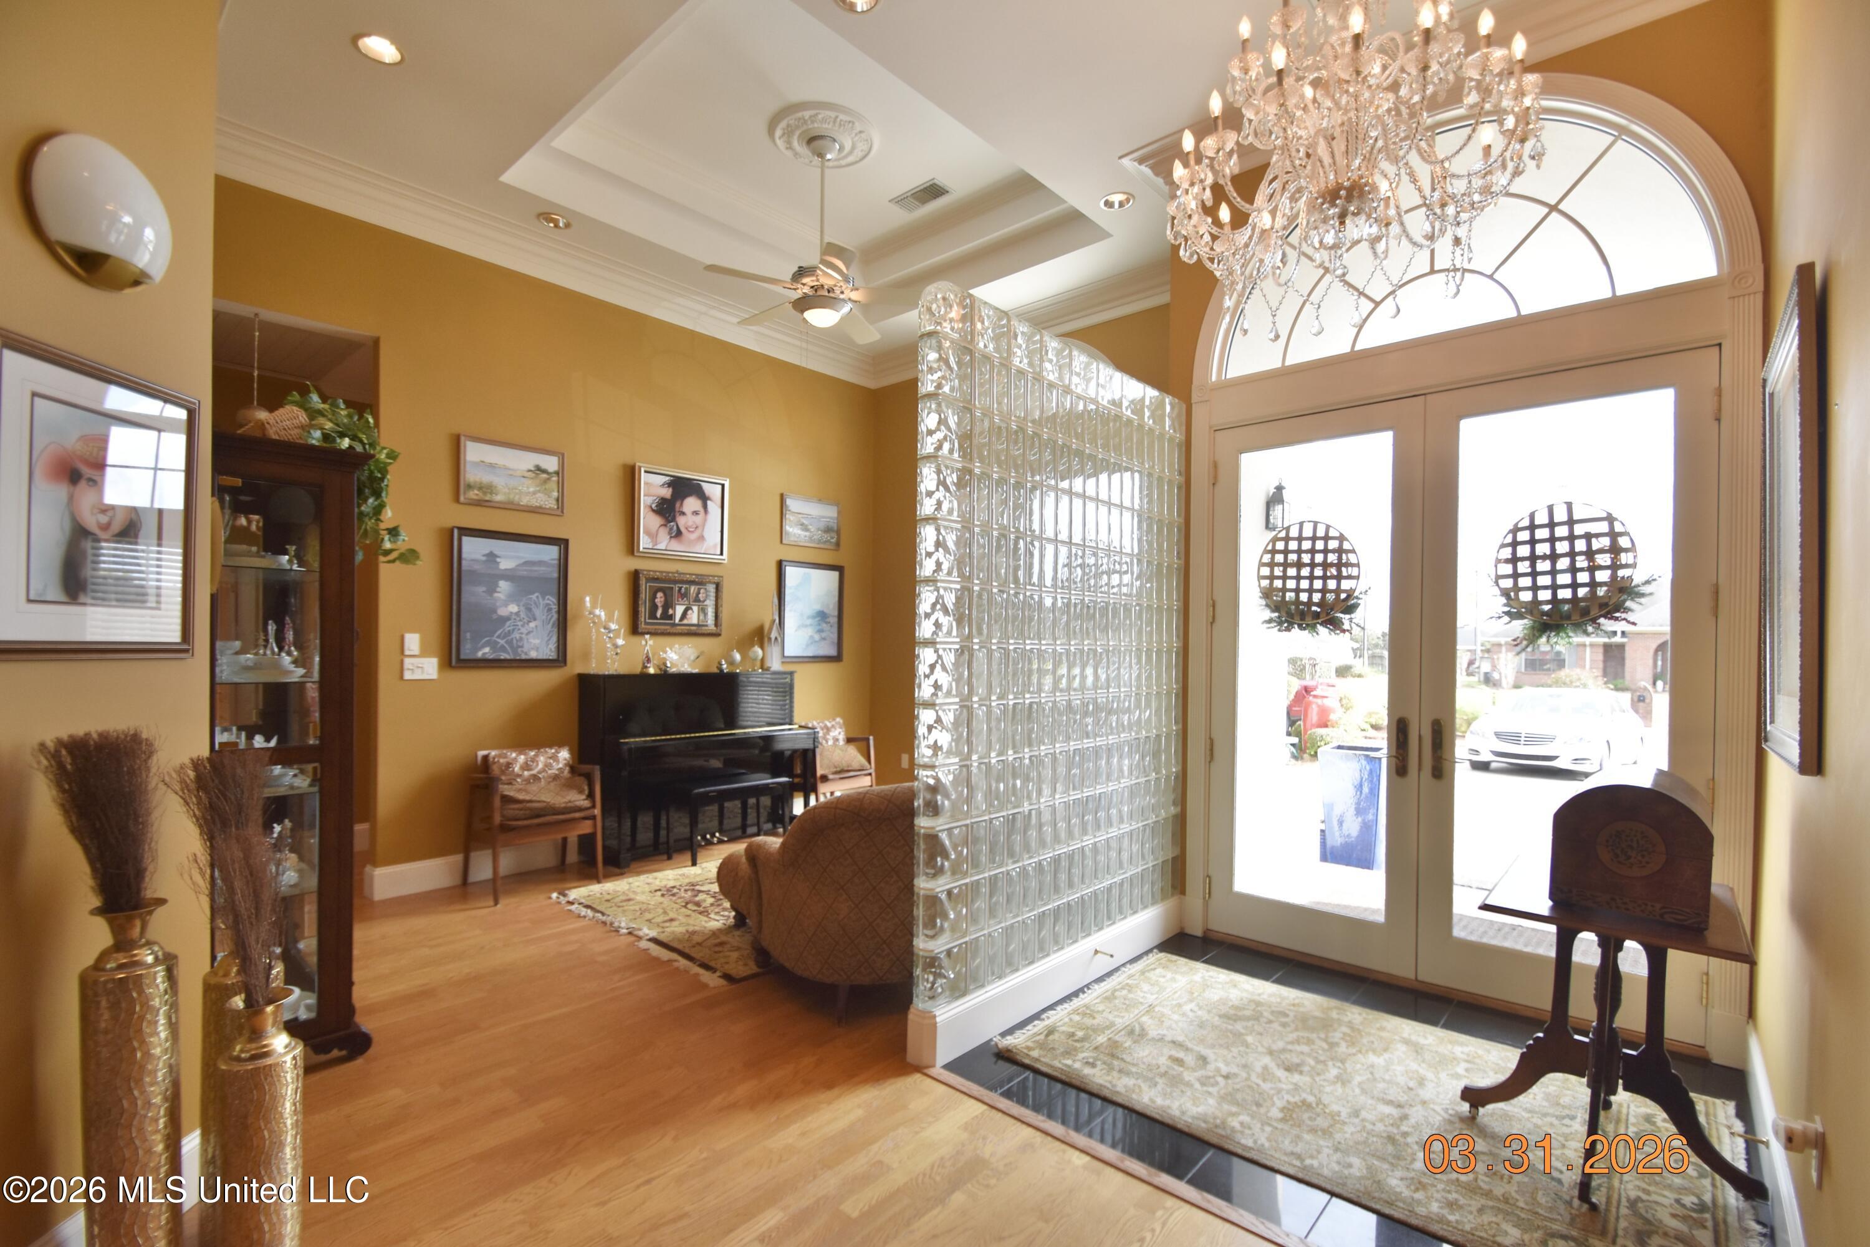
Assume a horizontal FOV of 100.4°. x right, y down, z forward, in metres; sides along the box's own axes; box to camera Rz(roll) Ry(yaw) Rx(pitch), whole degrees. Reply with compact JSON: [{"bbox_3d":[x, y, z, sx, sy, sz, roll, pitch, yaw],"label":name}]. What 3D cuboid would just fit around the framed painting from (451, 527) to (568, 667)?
[{"bbox_3d":[-2.424,-0.130,4.465,0.030,0.757,0.610,1,-1,43],"label":"framed painting"}]

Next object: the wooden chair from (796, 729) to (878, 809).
[{"bbox_3d":[-0.826,1.117,5.798,0.540,0.750,0.580,1,-1,43],"label":"wooden chair"}]

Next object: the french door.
[{"bbox_3d":[2.028,0.266,3.252,1.733,2.420,0.050,0,-1,40],"label":"french door"}]

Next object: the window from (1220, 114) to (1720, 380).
[{"bbox_3d":[2.068,-1.601,3.254,1.720,0.860,0.060,0,-1,40],"label":"window"}]

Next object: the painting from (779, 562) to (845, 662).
[{"bbox_3d":[-0.951,-0.083,6.054,0.030,0.757,0.600,1,-1,43],"label":"painting"}]

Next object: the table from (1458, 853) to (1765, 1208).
[{"bbox_3d":[1.902,1.136,2.203,0.610,0.745,0.750,1,-1,43],"label":"table"}]

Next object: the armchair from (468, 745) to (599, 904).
[{"bbox_3d":[-2.316,1.122,4.519,0.570,0.770,0.600,0,-1,43],"label":"armchair"}]

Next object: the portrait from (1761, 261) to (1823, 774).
[{"bbox_3d":[2.087,-0.214,1.910,0.035,1.055,0.810,1,-1,43],"label":"portrait"}]

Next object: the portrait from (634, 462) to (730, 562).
[{"bbox_3d":[-1.760,-0.754,5.503,0.040,0.625,0.710,0,-1,43],"label":"portrait"}]

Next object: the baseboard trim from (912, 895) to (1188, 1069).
[{"bbox_3d":[0.566,1.400,3.244,0.140,0.190,1.730,1,-1,43],"label":"baseboard trim"}]

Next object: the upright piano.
[{"bbox_3d":[-1.558,0.945,5.306,0.580,1.205,1.470,0,-1,43],"label":"upright piano"}]

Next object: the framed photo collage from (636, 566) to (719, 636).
[{"bbox_3d":[-1.781,-0.134,5.490,0.040,0.430,0.670,0,-1,43],"label":"framed photo collage"}]

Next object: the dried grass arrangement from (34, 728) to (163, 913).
[{"bbox_3d":[-1.755,0.415,1.645,0.165,0.390,0.175,1,-1,0],"label":"dried grass arrangement"}]

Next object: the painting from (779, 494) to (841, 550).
[{"bbox_3d":[-0.987,-0.816,6.329,0.035,0.400,0.590,0,-1,43],"label":"painting"}]

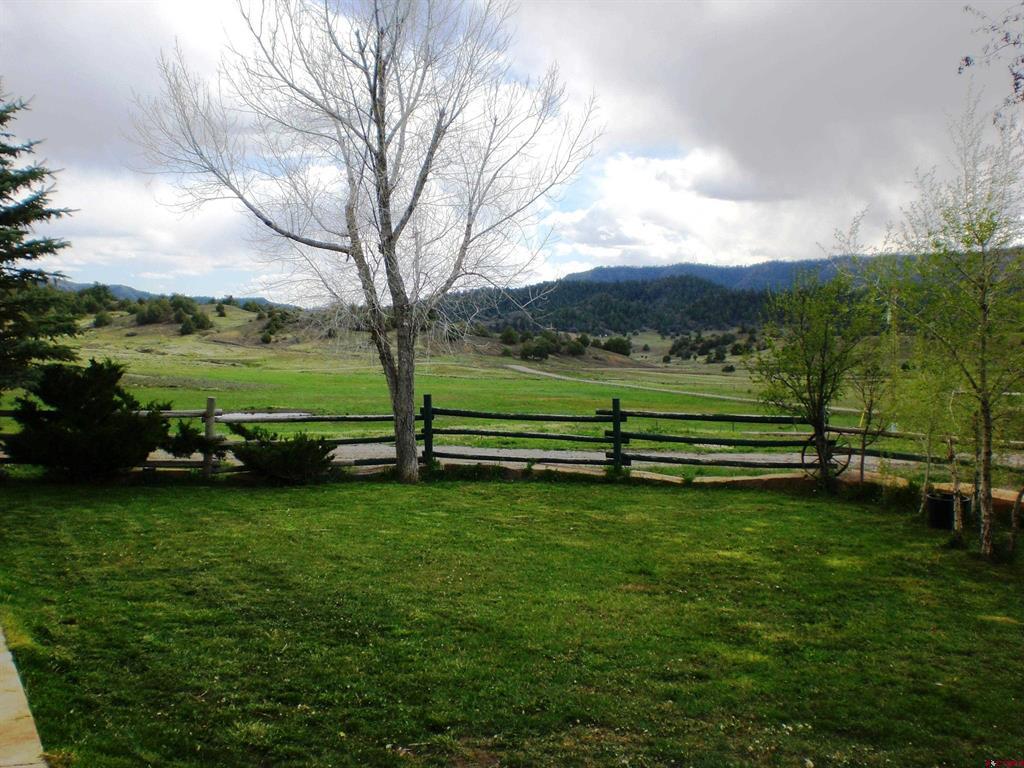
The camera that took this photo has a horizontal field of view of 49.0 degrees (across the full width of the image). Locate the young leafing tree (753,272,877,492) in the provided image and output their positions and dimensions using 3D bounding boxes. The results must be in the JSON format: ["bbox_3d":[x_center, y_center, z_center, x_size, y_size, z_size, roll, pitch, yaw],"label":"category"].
[{"bbox_3d":[3.983,-0.020,14.800,1.630,2.900,1.600,0,1,0],"label":"young leafing tree"}]

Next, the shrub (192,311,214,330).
[{"bbox_3d":[-49.560,-10.168,180.000,3.200,3.200,3.100,0,1,0],"label":"shrub"}]

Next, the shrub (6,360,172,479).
[{"bbox_3d":[-5.713,0.494,15.200,2.220,1.600,1.900,0,1,0],"label":"shrub"}]

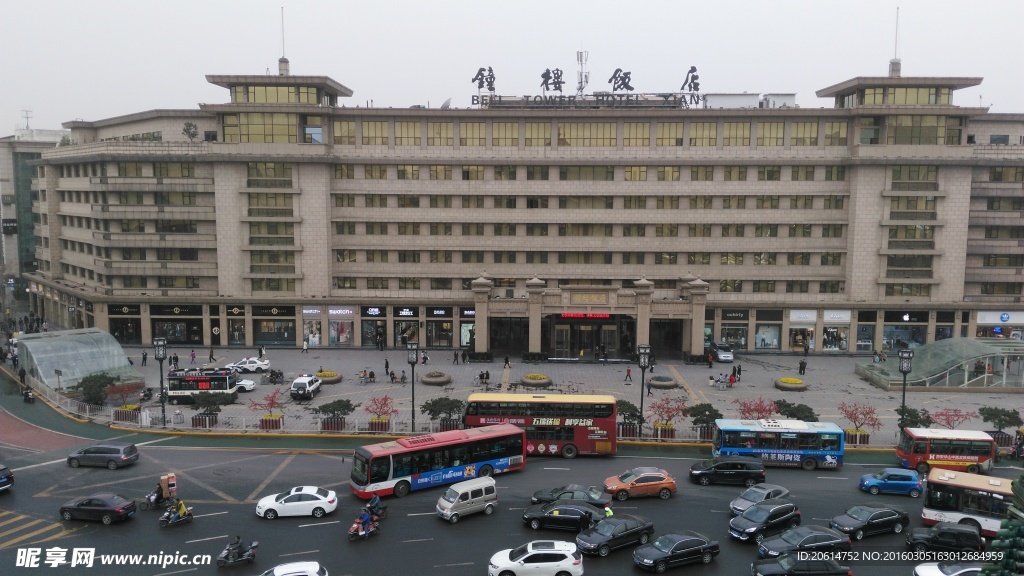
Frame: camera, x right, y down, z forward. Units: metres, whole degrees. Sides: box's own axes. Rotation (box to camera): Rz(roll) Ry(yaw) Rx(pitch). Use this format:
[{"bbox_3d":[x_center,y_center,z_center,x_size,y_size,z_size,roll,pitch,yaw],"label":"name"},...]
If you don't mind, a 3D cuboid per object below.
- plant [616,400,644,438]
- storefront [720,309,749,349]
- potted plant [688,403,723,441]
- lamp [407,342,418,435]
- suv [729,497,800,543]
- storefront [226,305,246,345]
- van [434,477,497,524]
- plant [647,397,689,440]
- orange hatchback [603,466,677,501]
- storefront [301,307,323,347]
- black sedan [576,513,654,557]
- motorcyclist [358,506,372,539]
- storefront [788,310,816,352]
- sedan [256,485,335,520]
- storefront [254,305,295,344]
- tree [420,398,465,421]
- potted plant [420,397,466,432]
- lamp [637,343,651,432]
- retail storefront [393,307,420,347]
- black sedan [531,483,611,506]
[{"bbox_3d":[8.911,10.320,57.981,3.092,2.666,2.600,1,6,1],"label":"plant"},{"bbox_3d":[26.952,4.983,88.426,3.400,5.000,1.200,0,8,1],"label":"storefront"},{"bbox_3d":[15.307,10.432,57.592,2.700,2.700,2.300,0,8,1],"label":"potted plant"},{"bbox_3d":[-7.809,7.835,57.662,0.880,7.463,0.880,1,6,1],"label":"lamp"},{"bbox_3d":[14.000,12.828,40.674,4.520,1.690,1.840,-4,7,-33],"label":"suv"},{"bbox_3d":[-33.651,4.540,89.249,2.400,5.000,1.200,0,8,1],"label":"storefront"},{"bbox_3d":[-2.681,12.521,43.323,3.720,1.860,1.530,-4,7,-33],"label":"van"},{"bbox_3d":[12.467,10.261,58.274,3.131,3.179,2.567,0,6,1],"label":"plant"},{"bbox_3d":[8.272,12.409,46.801,4.550,1.620,1.830,0,6,-4],"label":"orange hatchback"},{"bbox_3d":[-25.802,4.957,95.129,2.599,5.231,0.800,0,6,1],"label":"storefront"},{"bbox_3d":[5.559,13.153,39.518,4.770,1.460,1.820,-3,7,-29],"label":"black sedan"},{"bbox_3d":[-8.234,13.165,41.111,0.780,1.550,0.620,-4,8,-30],"label":"motorcyclist"},{"bbox_3d":[35.418,5.185,89.252,3.400,5.200,1.400,0,7,0],"label":"storefront"},{"bbox_3d":[-12.776,12.693,43.716,4.600,1.480,1.790,0,6,-7],"label":"sedan"},{"bbox_3d":[-30.353,4.631,94.115,5.674,5.171,1.000,1,6,1],"label":"storefront"},{"bbox_3d":[-5.637,9.917,59.831,3.848,1.837,3.155,0,6,1],"label":"tree"},{"bbox_3d":[-5.568,10.271,60.089,3.655,2.650,3.207,0,6,0],"label":"potted plant"},{"bbox_3d":[10.202,8.118,57.337,0.880,7.300,0.880,0,8,1],"label":"lamp"},{"bbox_3d":[-13.744,4.947,94.938,3.365,5.220,0.800,0,6,1],"label":"retail storefront"},{"bbox_3d":[3.655,12.658,44.323,4.750,1.450,1.800,2,6,16],"label":"black sedan"}]

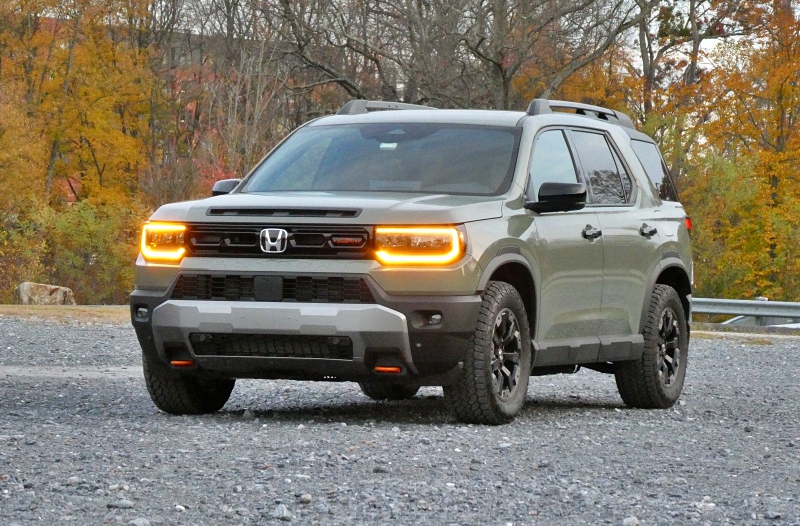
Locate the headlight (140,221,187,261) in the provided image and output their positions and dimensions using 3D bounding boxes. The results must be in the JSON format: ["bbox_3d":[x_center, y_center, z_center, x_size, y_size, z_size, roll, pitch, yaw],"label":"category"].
[{"bbox_3d":[-1.267,-0.106,14.153,0.410,0.210,0.240,1,-1,23],"label":"headlight"}]

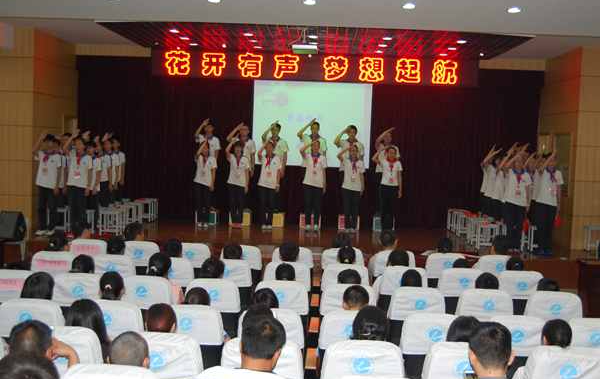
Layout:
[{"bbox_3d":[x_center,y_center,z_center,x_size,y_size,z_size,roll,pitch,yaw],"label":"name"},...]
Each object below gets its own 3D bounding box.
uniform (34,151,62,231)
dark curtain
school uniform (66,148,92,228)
[{"bbox_3d":[-3.859,0.015,11.500,0.400,1.230,0.270,2,3,1],"label":"uniform"},{"bbox_3d":[0.181,-0.883,14.300,8.850,3.030,0.200,2,3,1],"label":"dark curtain"},{"bbox_3d":[-3.420,0.031,11.624,0.410,1.252,0.270,2,3,2],"label":"school uniform"}]

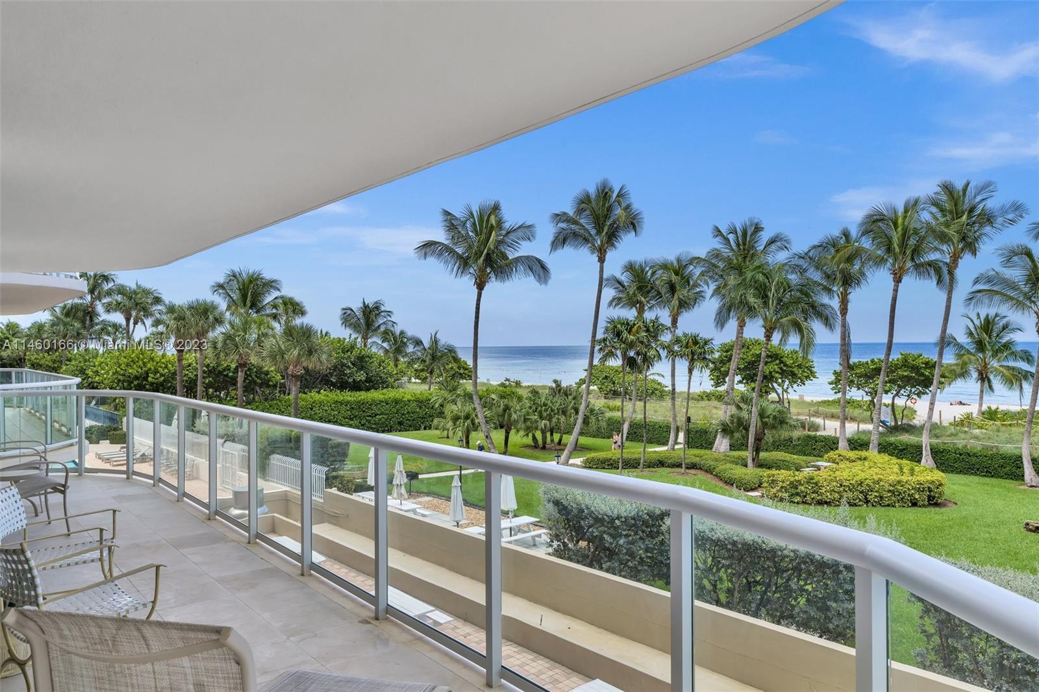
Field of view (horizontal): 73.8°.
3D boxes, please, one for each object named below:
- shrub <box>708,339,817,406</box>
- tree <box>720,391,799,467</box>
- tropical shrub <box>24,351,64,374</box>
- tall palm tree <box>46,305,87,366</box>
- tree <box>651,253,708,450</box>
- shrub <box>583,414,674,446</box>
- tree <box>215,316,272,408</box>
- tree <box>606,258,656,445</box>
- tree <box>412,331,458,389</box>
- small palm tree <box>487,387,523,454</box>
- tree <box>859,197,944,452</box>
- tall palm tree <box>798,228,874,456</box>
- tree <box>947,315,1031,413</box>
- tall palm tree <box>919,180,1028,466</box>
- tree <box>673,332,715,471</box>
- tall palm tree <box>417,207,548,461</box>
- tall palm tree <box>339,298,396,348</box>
[{"bbox_3d":[24.578,2.913,70.000,10.800,7.304,9.000,0,0,0],"label":"shrub"},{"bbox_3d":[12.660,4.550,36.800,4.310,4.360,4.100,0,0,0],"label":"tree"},{"bbox_3d":[-42.590,2.000,62.000,3.560,3.130,3.300,0,0,0],"label":"tropical shrub"},{"bbox_3d":[-42.521,1.562,65.000,3.400,10.897,3.400,0,0,-33],"label":"tall palm tree"},{"bbox_3d":[10.120,0.380,43.700,3.590,12.450,3.700,0,0,0],"label":"tree"},{"bbox_3d":[8.100,6.250,50.700,7.900,1.450,1.300,0,0,41],"label":"shrub"},{"bbox_3d":[-17.288,2.448,43.500,3.400,8.771,3.400,0,0,-22],"label":"tree"},{"bbox_3d":[7.740,0.501,47.500,3.900,12.919,4.200,0,0,9],"label":"tree"},{"bbox_3d":[-10.726,2.532,88.000,5.880,8.780,5.580,-1,0,0],"label":"tree"},{"bbox_3d":[-0.880,4.640,43.000,2.220,4.230,2.300,0,0,0],"label":"small palm tree"},{"bbox_3d":[22.342,-0.807,40.517,4.940,15.760,4.690,-1,0,0],"label":"tree"},{"bbox_3d":[18.540,-0.170,40.500,4.370,13.530,4.400,0,0,0],"label":"tall palm tree"},{"bbox_3d":[45.478,1.767,67.000,8.000,9.975,7.600,0,0,34],"label":"tree"},{"bbox_3d":[25.312,-1.086,38.601,6.060,16.290,5.760,-1,0,0],"label":"tall palm tree"},{"bbox_3d":[9.180,2.950,36.500,2.230,7.360,2.300,0,0,0],"label":"tree"},{"bbox_3d":[-2.311,-1.142,43.800,8.400,16.200,7.600,0,0,-3],"label":"tall palm tree"},{"bbox_3d":[-15.780,0.999,72.000,5.990,11.960,5.690,-1,0,0],"label":"tall palm tree"}]

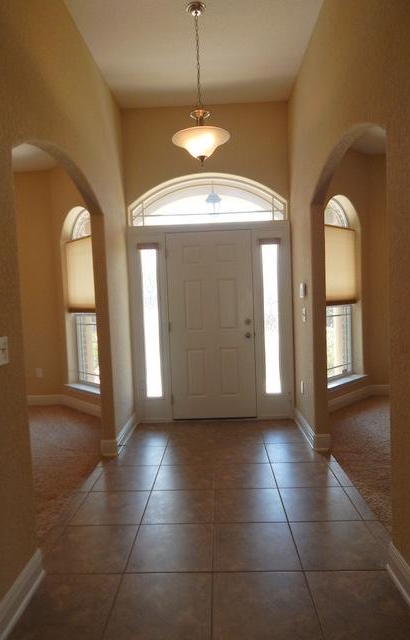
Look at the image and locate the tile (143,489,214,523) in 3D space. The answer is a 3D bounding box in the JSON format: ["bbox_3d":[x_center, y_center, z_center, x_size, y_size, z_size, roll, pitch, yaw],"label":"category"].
[{"bbox_3d":[-0.159,1.203,2.630,0.433,0.012,0.430,-2,3,2],"label":"tile"}]

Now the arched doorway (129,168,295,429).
[{"bbox_3d":[0.071,-0.230,4.415,1.730,2.650,0.160,-2,3,2],"label":"arched doorway"}]

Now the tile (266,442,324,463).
[{"bbox_3d":[0.734,1.128,3.463,0.431,0.010,0.431,-2,3,2],"label":"tile"}]

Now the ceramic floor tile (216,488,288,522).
[{"bbox_3d":[0.278,1.188,2.615,0.433,0.012,0.430,-2,3,2],"label":"ceramic floor tile"}]

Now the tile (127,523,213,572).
[{"bbox_3d":[-0.172,1.226,2.200,0.433,0.012,0.430,-2,3,2],"label":"tile"}]

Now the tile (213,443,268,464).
[{"bbox_3d":[0.305,1.143,3.475,0.433,0.012,0.430,-2,3,2],"label":"tile"}]

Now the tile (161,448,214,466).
[{"bbox_3d":[-0.131,1.159,3.490,0.433,0.012,0.430,-2,3,2],"label":"tile"}]

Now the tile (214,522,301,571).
[{"bbox_3d":[0.264,1.211,2.186,0.433,0.012,0.430,-2,3,2],"label":"tile"}]

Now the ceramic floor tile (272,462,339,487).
[{"bbox_3d":[0.728,1.151,3.030,0.433,0.012,0.430,-2,3,2],"label":"ceramic floor tile"}]

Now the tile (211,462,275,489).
[{"bbox_3d":[0.287,1.164,3.042,0.431,0.010,0.431,-2,3,2],"label":"tile"}]

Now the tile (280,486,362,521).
[{"bbox_3d":[0.709,1.169,2.595,0.431,0.010,0.431,-2,3,2],"label":"tile"}]

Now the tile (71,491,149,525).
[{"bbox_3d":[-0.595,1.214,2.635,0.431,0.010,0.431,-2,3,2],"label":"tile"}]

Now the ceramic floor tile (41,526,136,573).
[{"bbox_3d":[-0.608,1.235,2.201,0.431,0.010,0.431,-2,3,2],"label":"ceramic floor tile"}]

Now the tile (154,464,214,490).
[{"bbox_3d":[-0.145,1.181,3.060,0.433,0.012,0.430,-2,3,2],"label":"tile"}]

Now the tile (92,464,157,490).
[{"bbox_3d":[-0.582,1.194,3.069,0.431,0.010,0.431,-2,3,2],"label":"tile"}]

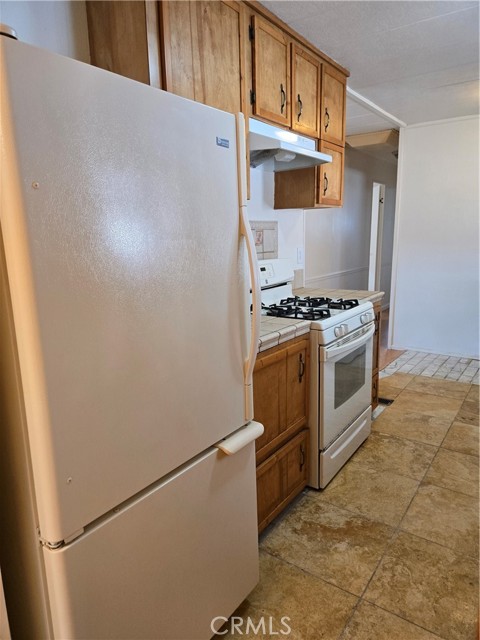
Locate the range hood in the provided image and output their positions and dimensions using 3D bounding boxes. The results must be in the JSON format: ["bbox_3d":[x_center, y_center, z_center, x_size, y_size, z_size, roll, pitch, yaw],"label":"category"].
[{"bbox_3d":[0.178,-0.980,2.417,0.420,0.150,0.760,7,14,35],"label":"range hood"}]

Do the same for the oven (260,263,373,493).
[{"bbox_3d":[0.359,0.237,2.560,0.715,1.140,0.760,7,14,35],"label":"oven"}]

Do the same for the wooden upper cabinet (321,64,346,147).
[{"bbox_3d":[0.485,-1.391,2.865,0.320,0.445,0.395,7,14,35],"label":"wooden upper cabinet"}]

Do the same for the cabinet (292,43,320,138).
[{"bbox_3d":[0.259,-1.318,2.559,0.320,0.440,0.350,7,14,35],"label":"cabinet"}]

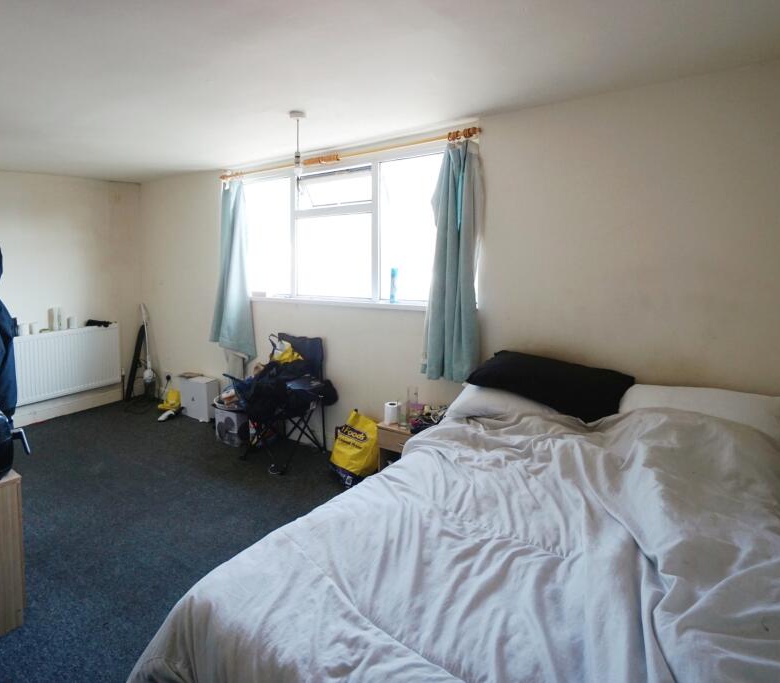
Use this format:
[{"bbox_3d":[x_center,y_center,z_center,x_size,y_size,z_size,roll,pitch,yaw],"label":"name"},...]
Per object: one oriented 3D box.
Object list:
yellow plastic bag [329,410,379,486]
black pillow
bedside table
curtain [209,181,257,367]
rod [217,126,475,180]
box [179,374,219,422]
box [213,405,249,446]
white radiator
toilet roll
[{"bbox_3d":[-0.243,0.706,2.840,0.200,0.420,0.320,-5,9,-45],"label":"yellow plastic bag"},{"bbox_3d":[0.797,0.219,2.120,0.700,0.160,0.430,13,36,32],"label":"black pillow"},{"bbox_3d":[0.195,0.716,2.483,0.410,0.470,0.360,5,8,33],"label":"bedside table"},{"bbox_3d":[-1.320,-0.574,3.600,0.420,1.500,0.170,5,8,33],"label":"curtain"},{"bbox_3d":[-0.462,-1.289,3.010,2.312,0.060,0.080,6,8,32],"label":"rod"},{"bbox_3d":[-1.787,0.528,4.073,0.450,0.370,0.170,5,8,33],"label":"box"},{"bbox_3d":[-1.229,0.664,3.489,0.280,0.280,0.260,5,8,33],"label":"box"},{"bbox_3d":[-3.008,0.208,4.035,0.100,0.600,0.880,5,8,33],"label":"white radiator"},{"bbox_3d":[0.009,0.421,2.480,0.080,0.110,0.080,1,6,0],"label":"toilet roll"}]

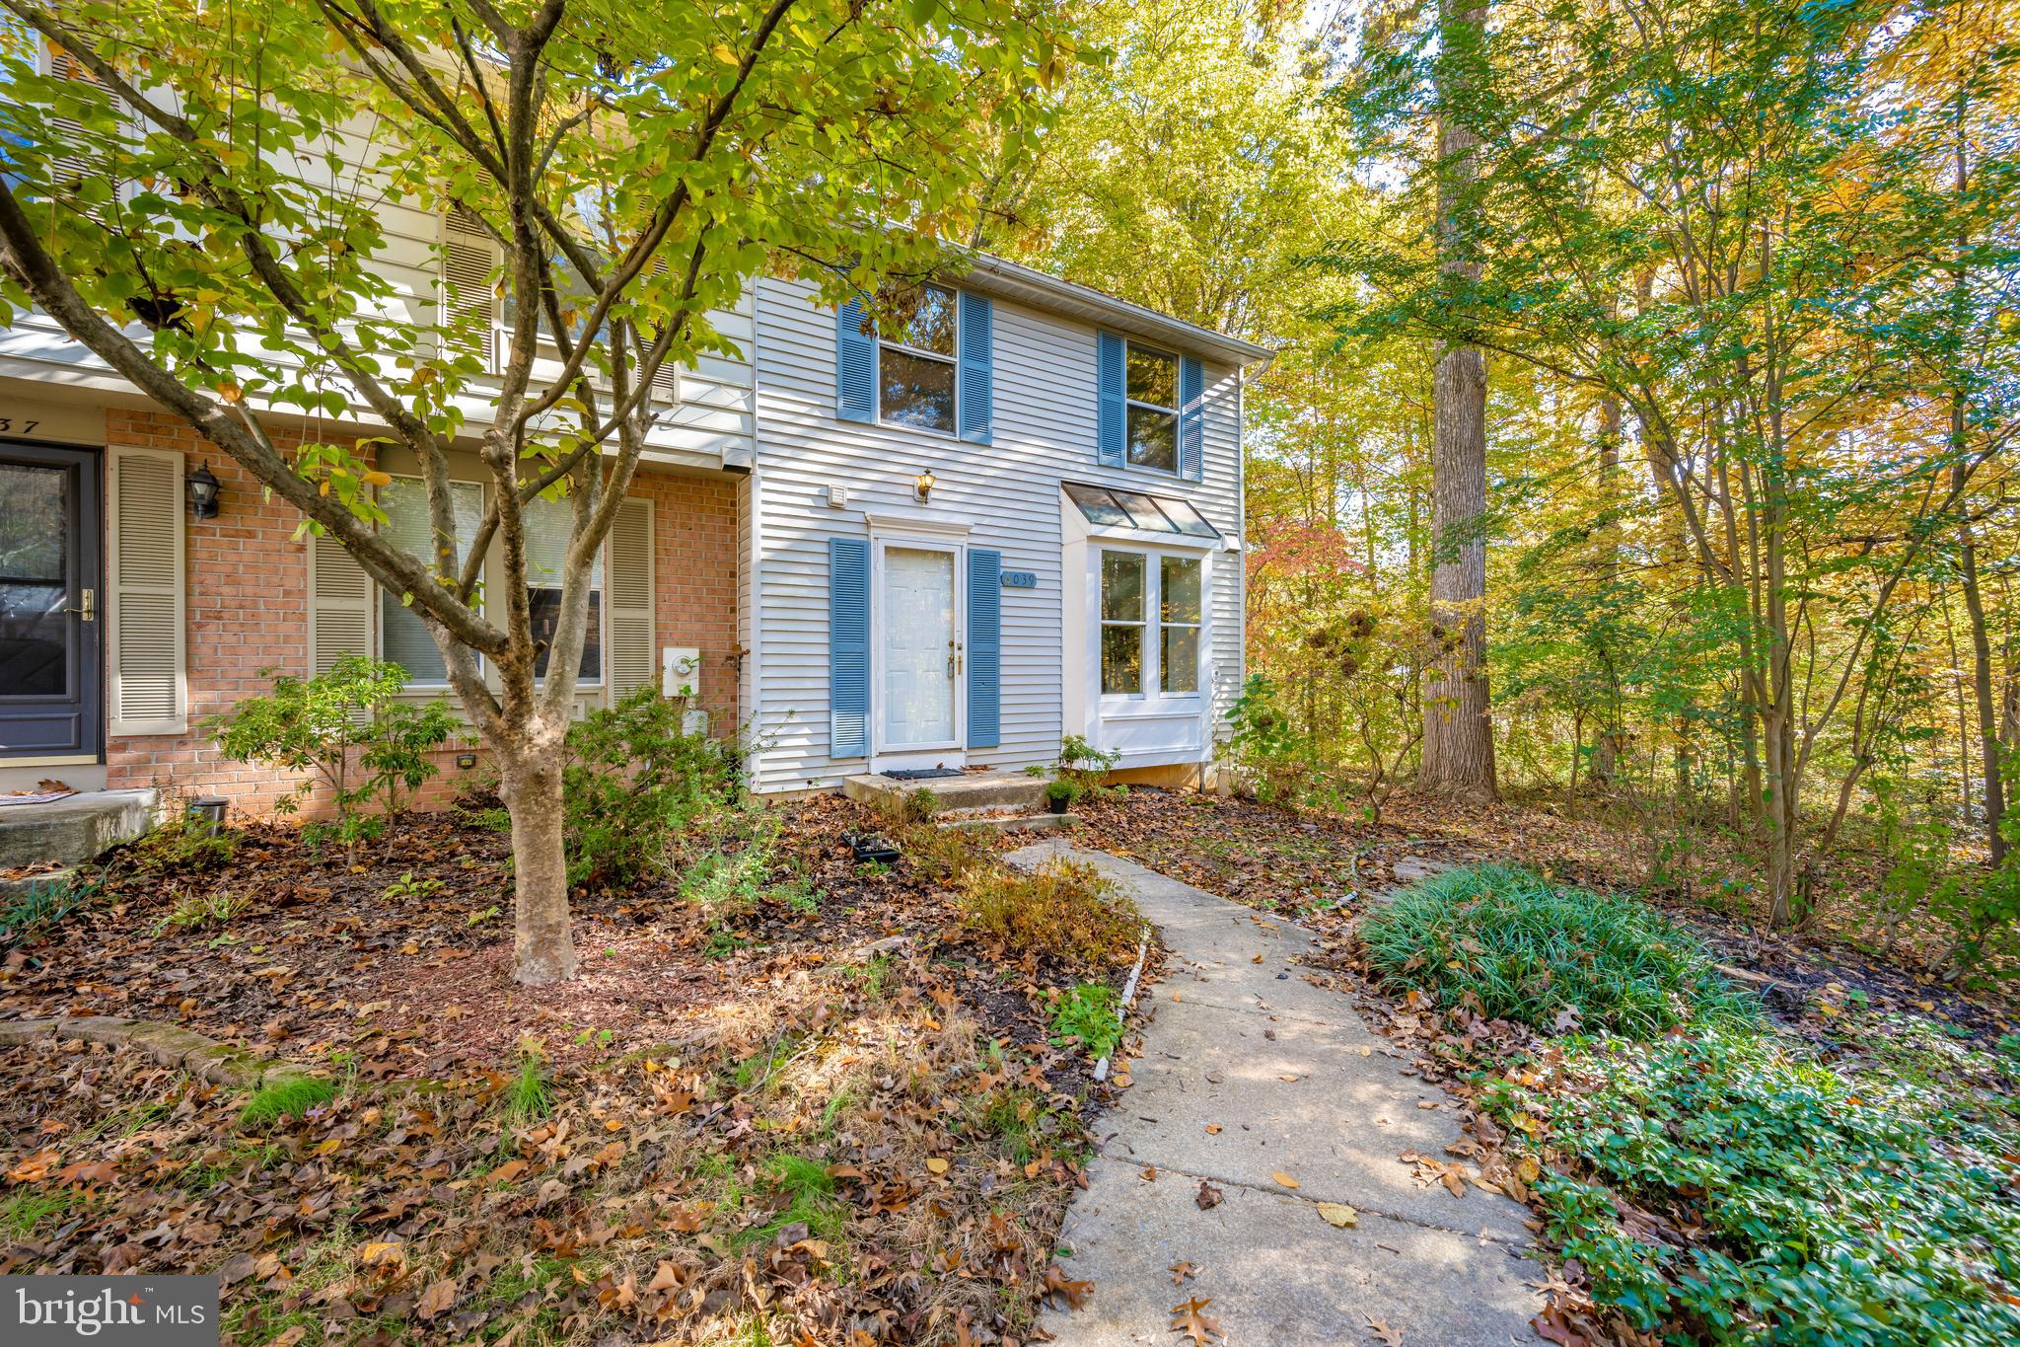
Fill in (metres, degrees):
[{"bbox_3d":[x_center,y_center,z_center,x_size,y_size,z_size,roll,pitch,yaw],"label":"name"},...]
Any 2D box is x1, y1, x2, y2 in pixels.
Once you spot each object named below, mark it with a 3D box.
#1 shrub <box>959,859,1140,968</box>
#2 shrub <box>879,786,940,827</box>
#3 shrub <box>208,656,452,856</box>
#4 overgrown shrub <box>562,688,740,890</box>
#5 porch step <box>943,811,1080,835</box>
[{"bbox_3d":[0.185,1.040,3.620,0.800,0.360,0.700,0,0,-31],"label":"shrub"},{"bbox_3d":[-0.755,1.000,5.860,0.440,0.310,0.400,0,0,-31],"label":"shrub"},{"bbox_3d":[-3.800,0.490,4.530,1.120,1.160,0.920,0,0,-31],"label":"shrub"},{"bbox_3d":[-2.180,0.600,4.650,1.150,1.060,1.050,0,0,-31],"label":"overgrown shrub"},{"bbox_3d":[-0.060,1.207,6.230,1.220,0.130,0.420,0,0,-31],"label":"porch step"}]

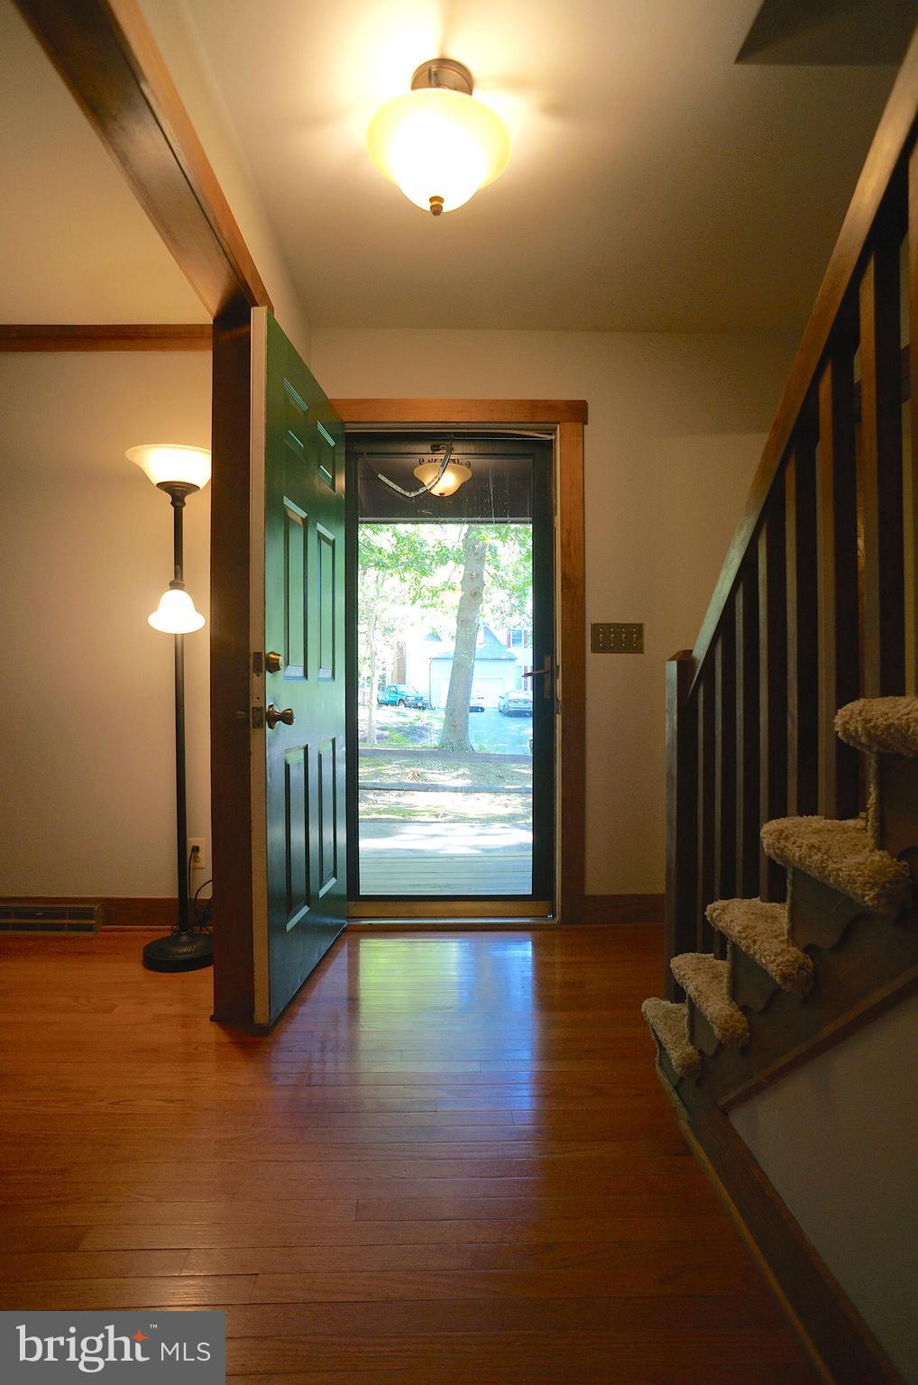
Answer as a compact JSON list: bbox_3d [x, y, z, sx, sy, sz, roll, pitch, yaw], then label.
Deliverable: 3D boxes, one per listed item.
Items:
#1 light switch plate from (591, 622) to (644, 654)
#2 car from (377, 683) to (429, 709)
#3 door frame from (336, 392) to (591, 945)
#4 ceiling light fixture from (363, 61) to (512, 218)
[{"bbox_3d":[0.642,-0.219,3.726,0.212,0.120,0.012,0,0,-1],"label":"light switch plate"},{"bbox_3d":[-3.730,0.270,61.000,1.730,1.630,4.600,0,0,-31],"label":"car"},{"bbox_3d":[-0.037,-0.115,3.765,1.090,2.130,0.140,0,0,-1],"label":"door frame"},{"bbox_3d":[-0.046,-1.297,2.195,0.343,0.326,0.343,0,0,-1],"label":"ceiling light fixture"}]

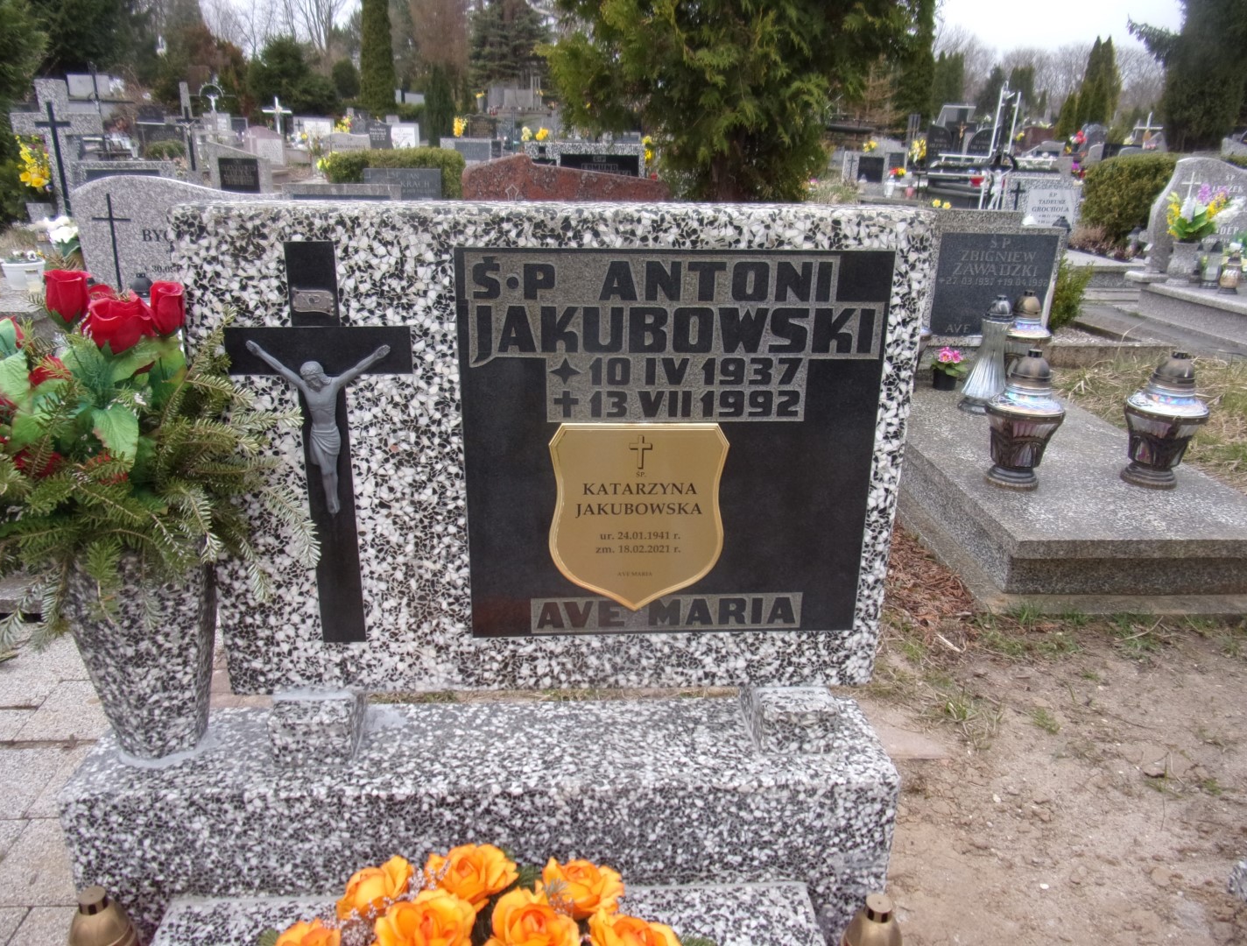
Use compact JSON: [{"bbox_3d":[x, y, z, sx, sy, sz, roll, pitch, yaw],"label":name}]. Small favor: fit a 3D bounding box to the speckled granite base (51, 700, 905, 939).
[{"bbox_3d":[-0.144,0.406,1.015,0.870,0.220,0.153,0,20,-3],"label":"speckled granite base"}]

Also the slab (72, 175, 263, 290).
[{"bbox_3d":[-1.670,-0.862,3.299,0.755,0.506,0.090,0,20,-3],"label":"slab"}]

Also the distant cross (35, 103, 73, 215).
[{"bbox_3d":[-3.486,-1.931,5.410,0.215,0.660,0.030,2,19,1],"label":"distant cross"}]

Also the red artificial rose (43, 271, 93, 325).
[{"bbox_3d":[-0.547,-0.172,0.860,0.044,0.054,0.044,0,20,-3],"label":"red artificial rose"}]

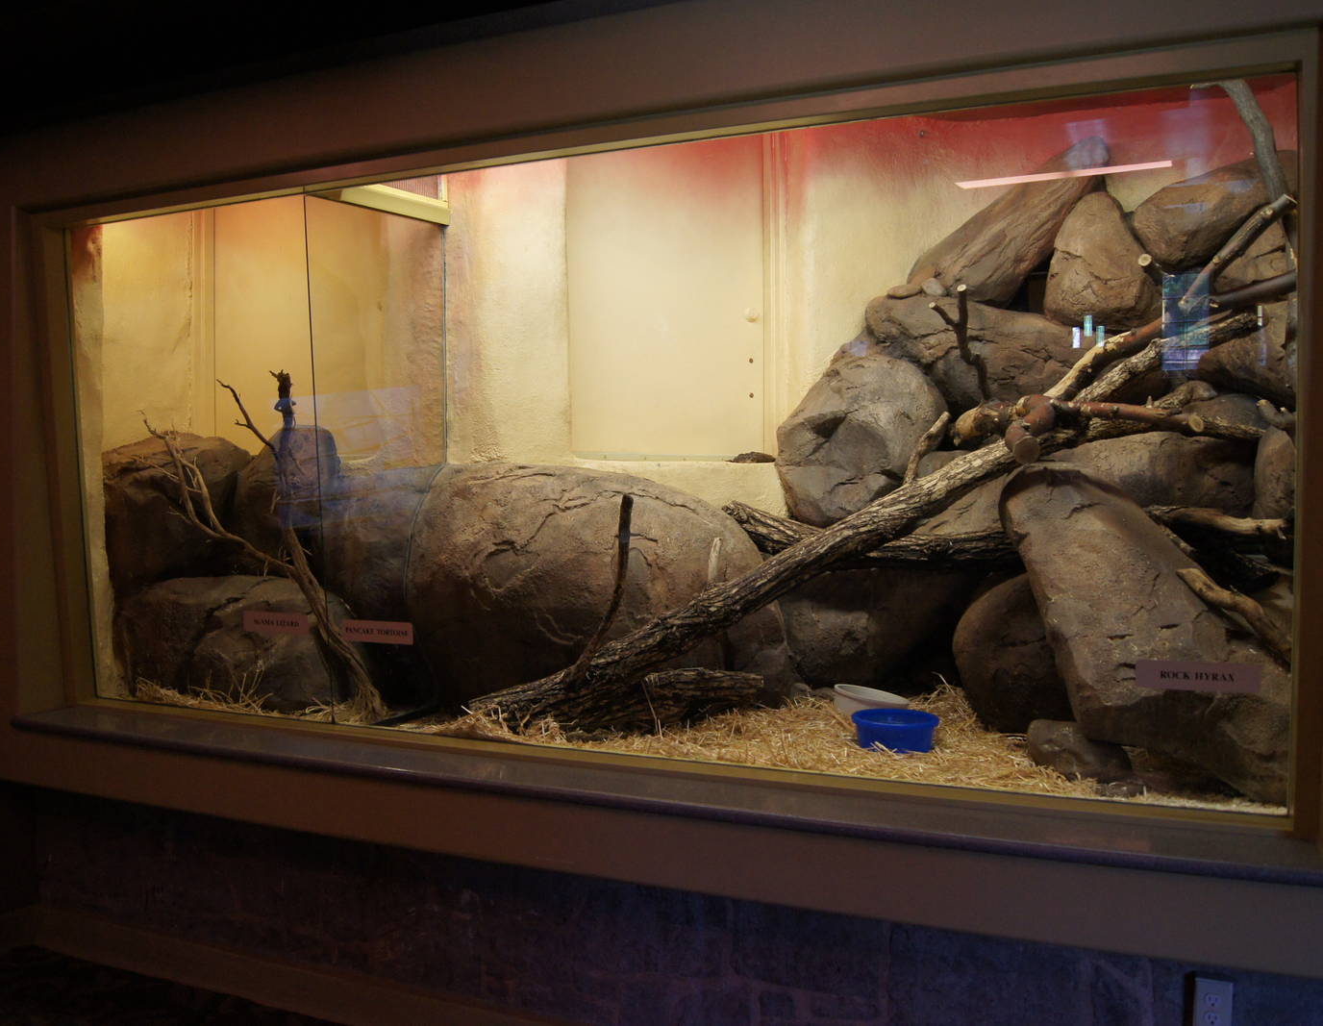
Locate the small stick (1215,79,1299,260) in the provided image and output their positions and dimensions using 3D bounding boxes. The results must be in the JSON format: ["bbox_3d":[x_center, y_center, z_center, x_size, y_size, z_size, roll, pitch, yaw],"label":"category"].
[{"bbox_3d":[1.492,-0.838,2.827,0.100,0.561,0.090,-19,6,23],"label":"small stick"}]

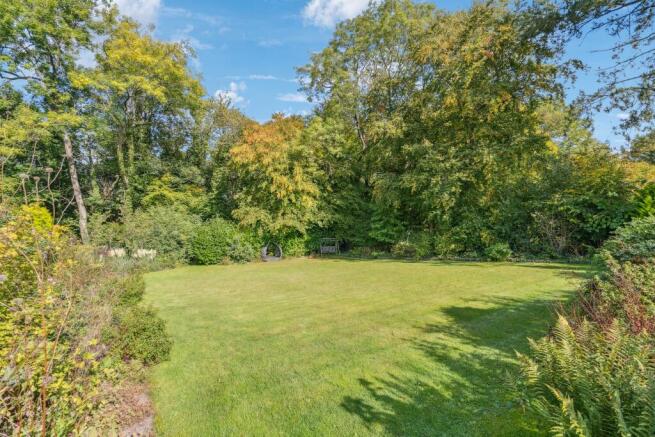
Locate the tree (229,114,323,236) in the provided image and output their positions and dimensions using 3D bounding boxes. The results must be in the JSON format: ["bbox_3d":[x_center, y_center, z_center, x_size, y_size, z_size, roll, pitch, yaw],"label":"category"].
[{"bbox_3d":[-4.500,-3.330,25.500,8.100,11.560,7.600,0,0,0],"label":"tree"}]

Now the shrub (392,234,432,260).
[{"bbox_3d":[6.900,2.370,23.800,3.100,2.120,2.400,0,0,0],"label":"shrub"}]

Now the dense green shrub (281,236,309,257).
[{"bbox_3d":[-2.800,2.300,24.800,2.300,1.870,2.000,0,0,0],"label":"dense green shrub"}]

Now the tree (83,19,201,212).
[{"bbox_3d":[-17.000,-8.500,27.500,9.800,20.020,9.400,0,0,0],"label":"tree"}]

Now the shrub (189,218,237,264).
[{"bbox_3d":[-8.000,1.630,20.600,3.100,3.110,2.900,0,0,0],"label":"shrub"}]

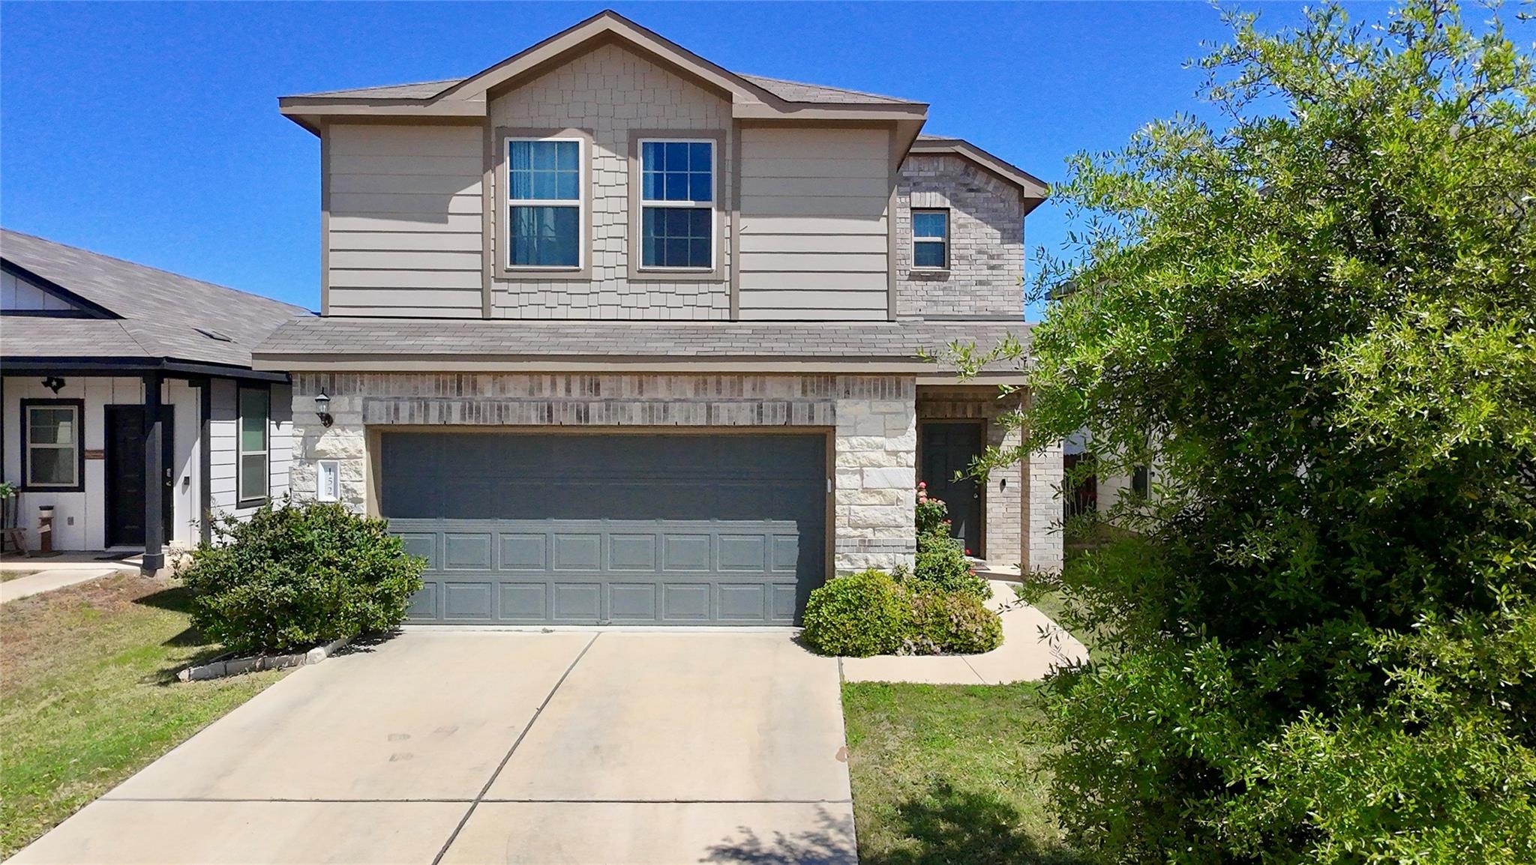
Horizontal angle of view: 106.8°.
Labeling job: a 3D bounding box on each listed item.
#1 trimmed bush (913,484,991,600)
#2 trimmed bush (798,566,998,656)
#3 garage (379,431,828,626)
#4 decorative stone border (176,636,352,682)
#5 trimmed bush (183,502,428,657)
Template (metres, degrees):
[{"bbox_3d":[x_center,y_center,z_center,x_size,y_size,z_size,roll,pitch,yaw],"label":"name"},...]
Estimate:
[{"bbox_3d":[2.120,1.340,6.750,0.950,1.400,0.900,0,0,0],"label":"trimmed bush"},{"bbox_3d":[1.380,1.790,5.920,2.050,0.820,0.950,0,0,0],"label":"trimmed bush"},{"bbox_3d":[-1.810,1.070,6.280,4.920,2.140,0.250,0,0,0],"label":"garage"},{"bbox_3d":[-4.880,2.240,5.650,1.200,0.220,0.800,0,0,0],"label":"decorative stone border"},{"bbox_3d":[-4.600,1.450,5.700,2.250,1.540,1.500,0,0,0],"label":"trimmed bush"}]

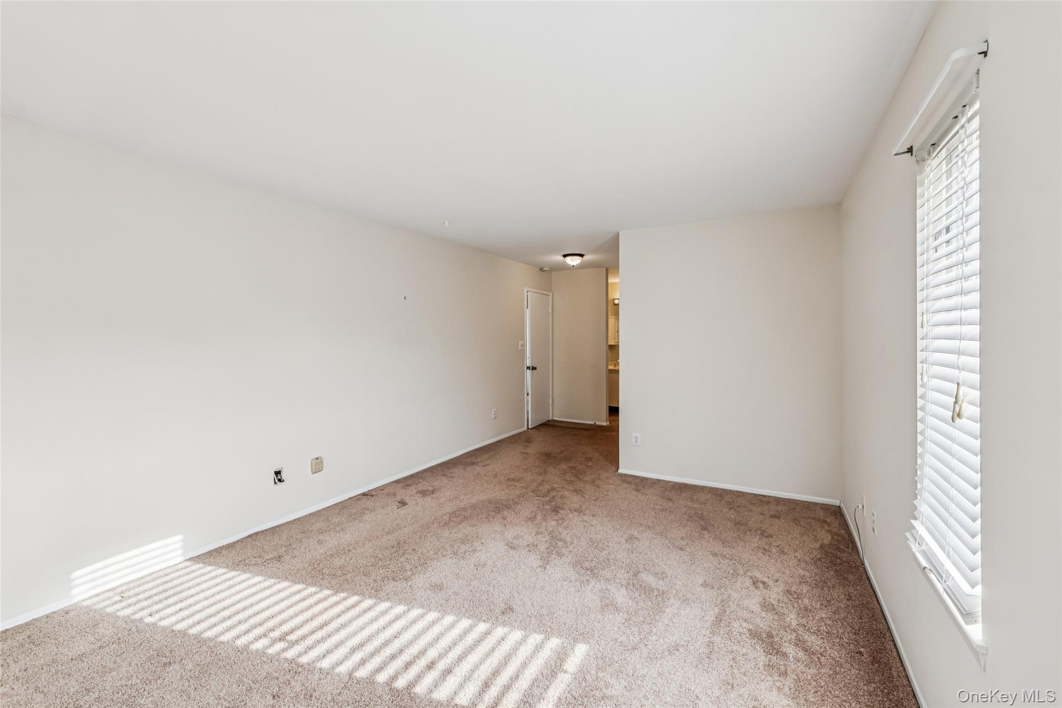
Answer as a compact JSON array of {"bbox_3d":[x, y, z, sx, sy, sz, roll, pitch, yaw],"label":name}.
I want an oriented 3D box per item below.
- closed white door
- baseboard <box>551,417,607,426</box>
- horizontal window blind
[{"bbox_3d":[0.153,0.056,6.470,0.060,2.060,0.800,1,2,28],"label":"closed white door"},{"bbox_3d":[0.790,1.084,6.620,0.940,0.048,0.016,1,2,27],"label":"baseboard"},{"bbox_3d":[1.318,-0.005,1.300,0.070,1.430,0.560,1,2,31],"label":"horizontal window blind"}]

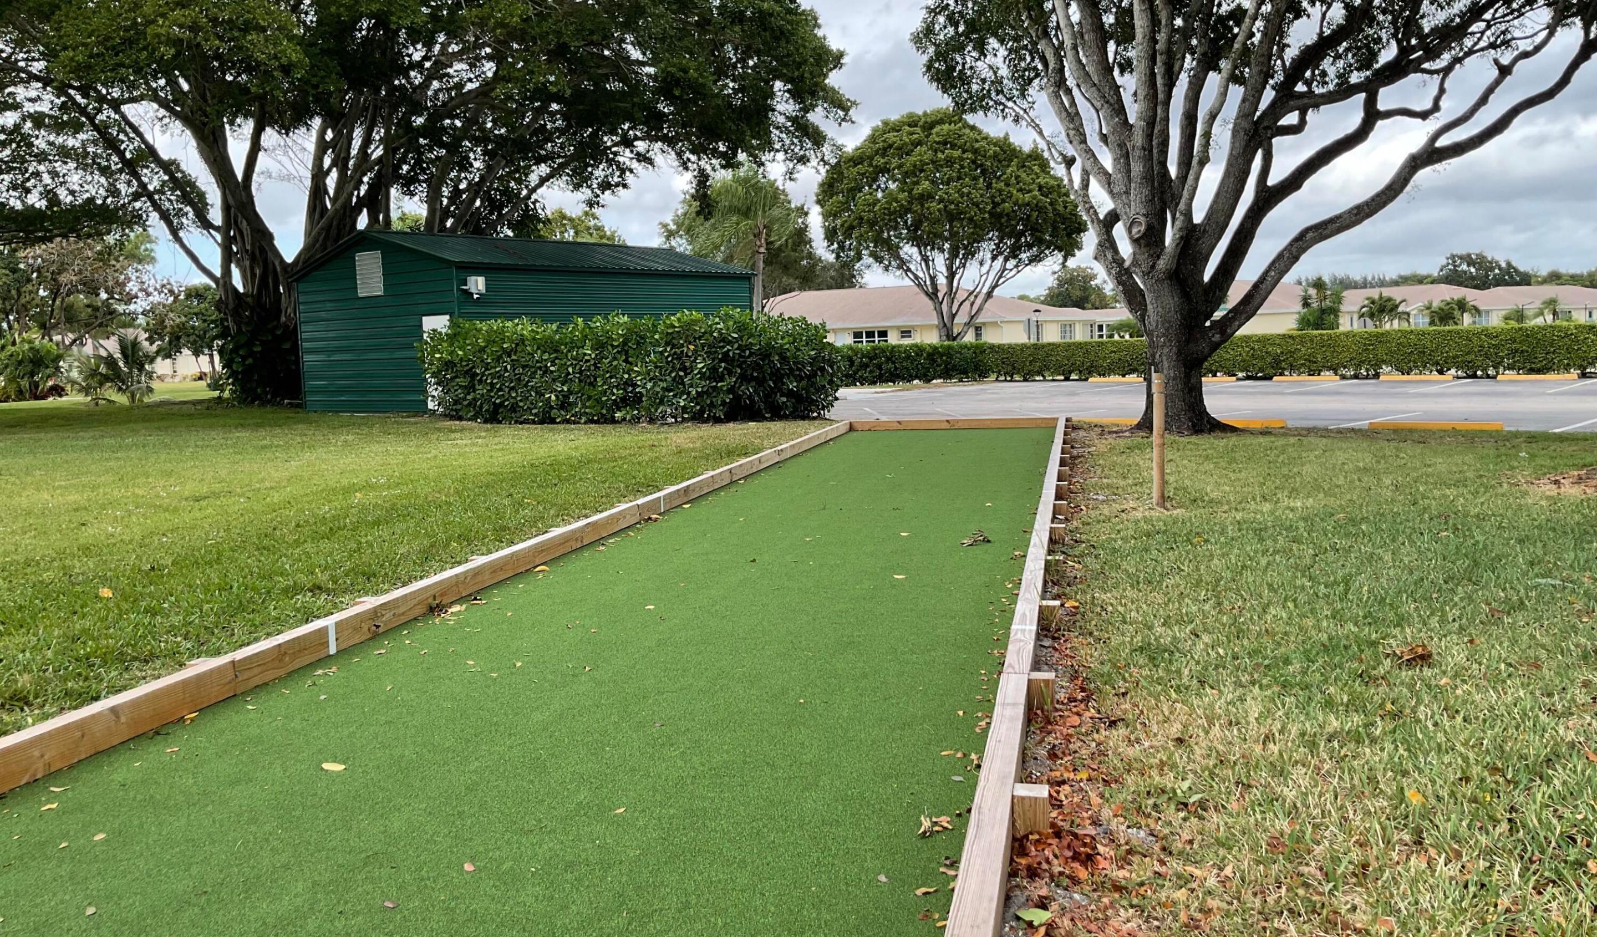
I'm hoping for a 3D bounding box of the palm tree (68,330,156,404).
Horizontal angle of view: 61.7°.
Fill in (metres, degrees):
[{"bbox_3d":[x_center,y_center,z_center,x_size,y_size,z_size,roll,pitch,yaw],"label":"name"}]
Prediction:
[{"bbox_3d":[-23.359,-3.414,45.500,3.100,2.600,2.800,-2,5,0],"label":"palm tree"}]

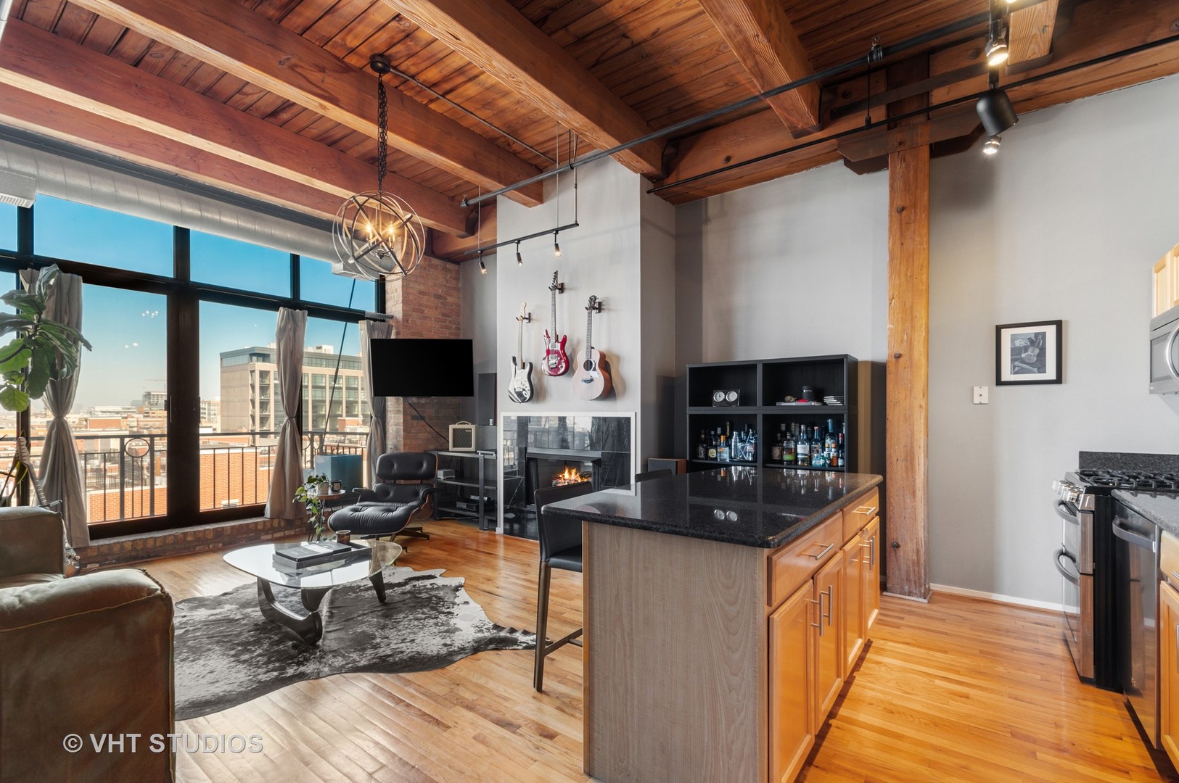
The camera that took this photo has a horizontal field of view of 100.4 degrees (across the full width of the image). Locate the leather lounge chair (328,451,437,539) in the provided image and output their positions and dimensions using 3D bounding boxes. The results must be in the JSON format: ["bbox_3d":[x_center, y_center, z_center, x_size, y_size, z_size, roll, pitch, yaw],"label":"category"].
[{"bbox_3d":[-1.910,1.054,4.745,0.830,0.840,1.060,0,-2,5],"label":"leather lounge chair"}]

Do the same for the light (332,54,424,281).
[{"bbox_3d":[-1.415,-1.488,3.289,0.570,1.480,0.570,-2,-3,38],"label":"light"}]

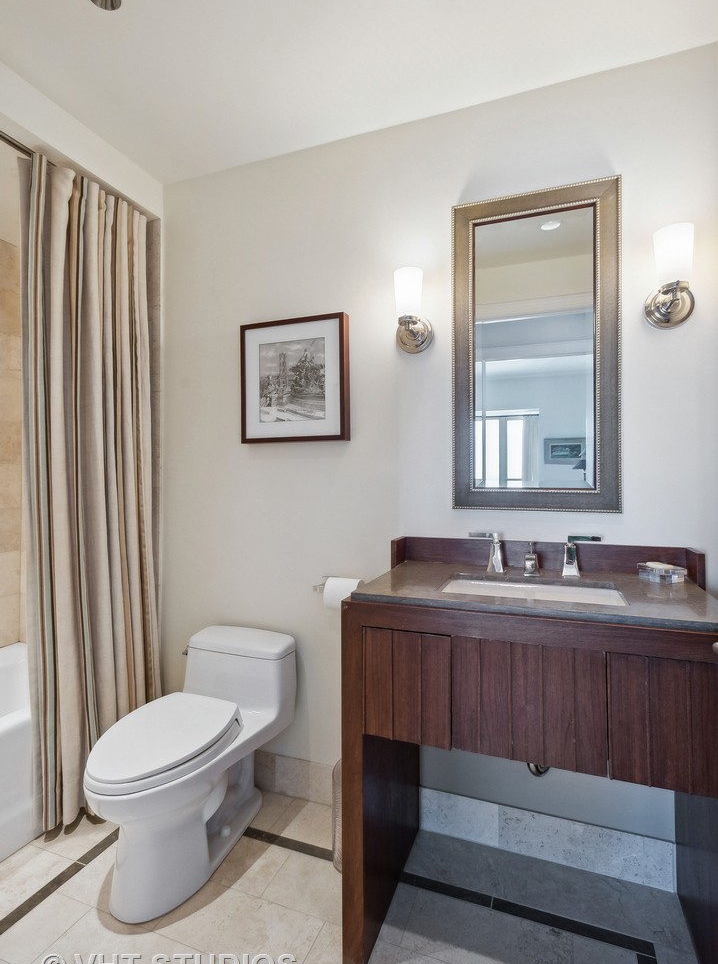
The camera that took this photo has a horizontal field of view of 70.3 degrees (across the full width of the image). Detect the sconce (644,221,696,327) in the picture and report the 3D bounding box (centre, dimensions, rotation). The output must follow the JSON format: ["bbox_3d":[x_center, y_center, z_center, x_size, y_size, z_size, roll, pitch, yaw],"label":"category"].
[{"bbox_3d":[0.885,-0.575,1.429,0.122,0.258,0.140,0,-1,21],"label":"sconce"}]

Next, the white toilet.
[{"bbox_3d":[-0.517,0.872,1.619,0.417,0.628,0.717,0,-1,21],"label":"white toilet"}]

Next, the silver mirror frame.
[{"bbox_3d":[0.550,-0.412,1.612,0.503,1.009,0.030,0,-1,21],"label":"silver mirror frame"}]

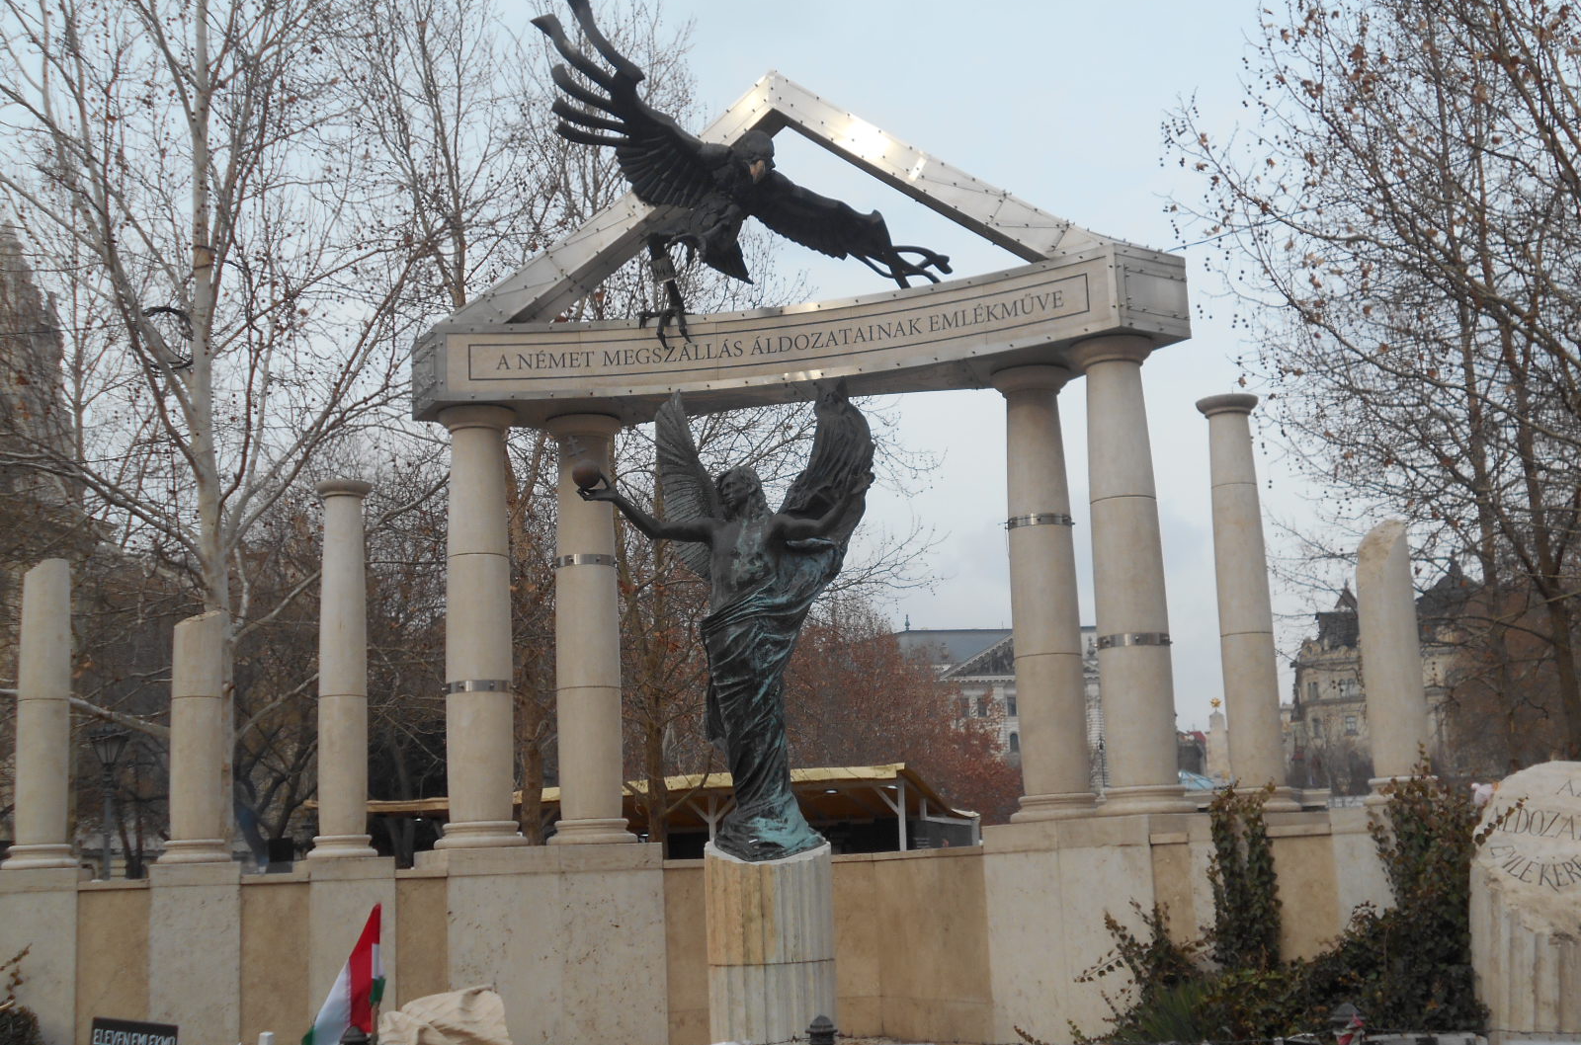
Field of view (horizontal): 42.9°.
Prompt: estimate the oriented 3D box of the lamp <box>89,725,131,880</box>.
[{"bbox_3d":[-8.551,4.613,25.148,0.520,4.140,0.520,-2,-11,0],"label":"lamp"}]

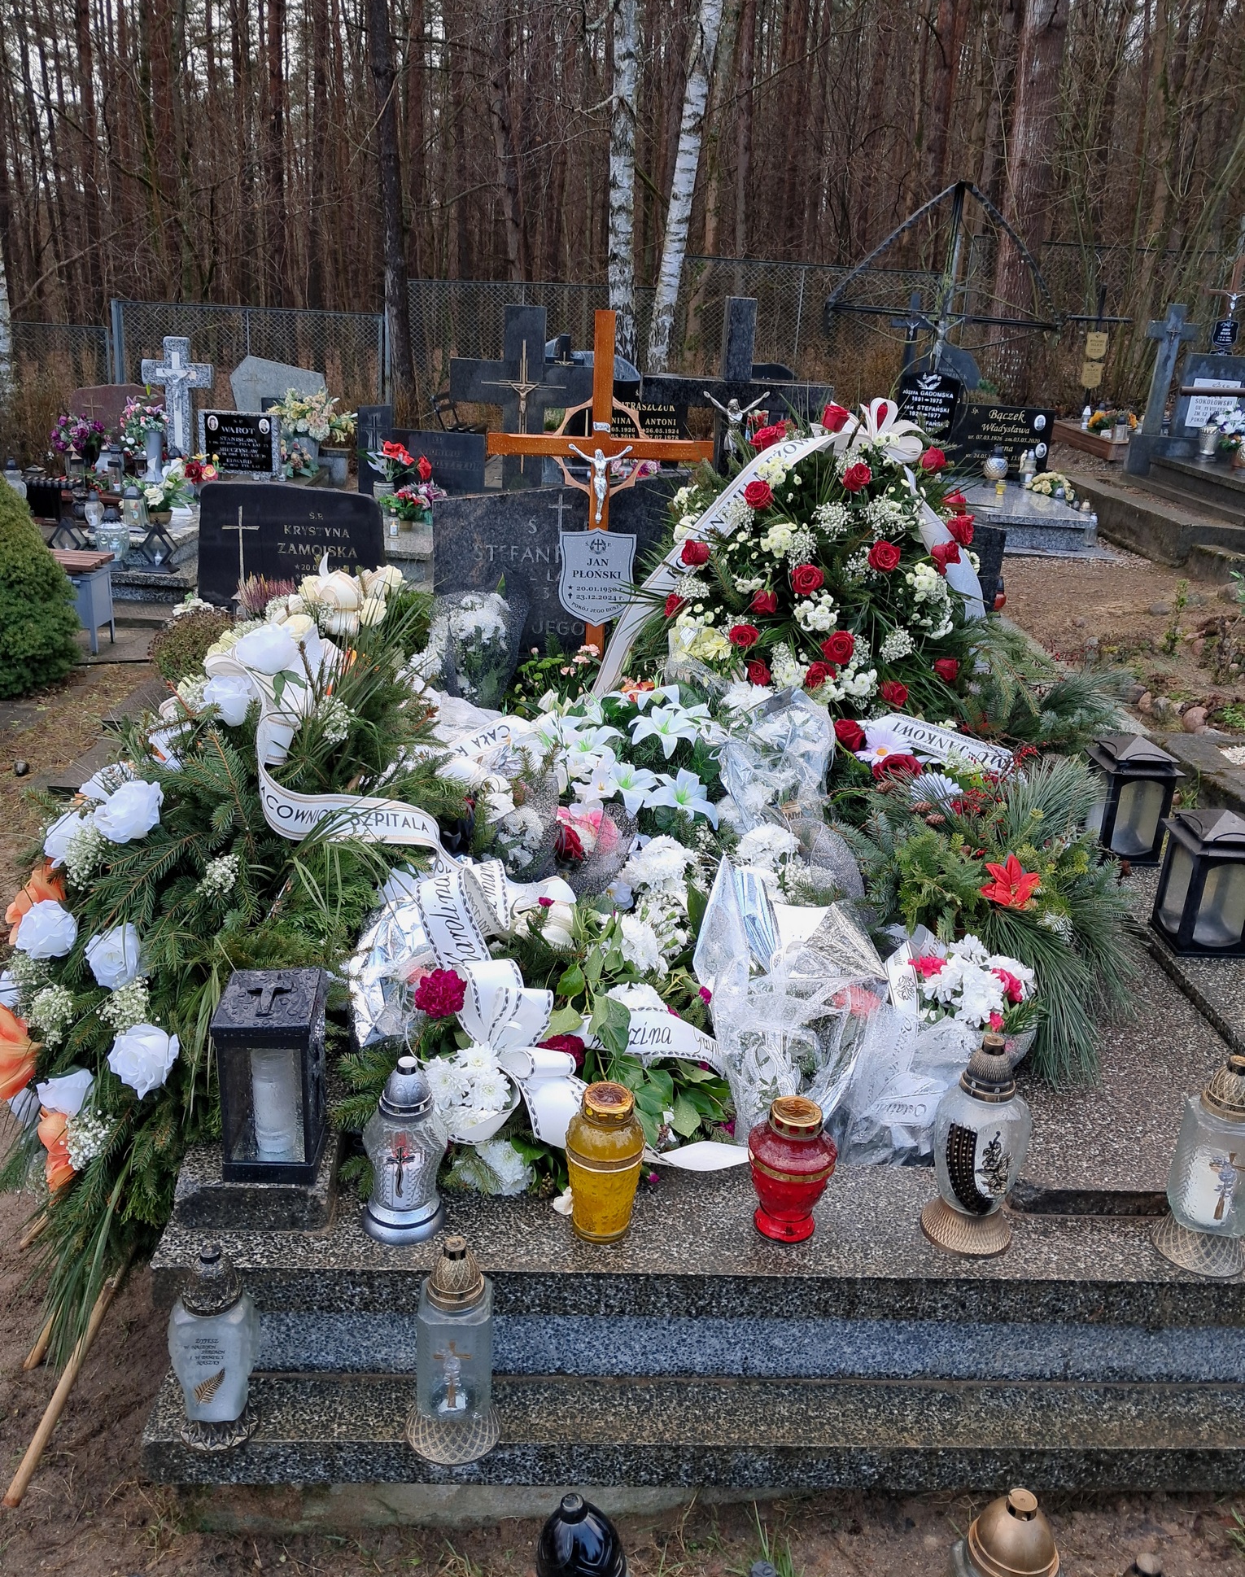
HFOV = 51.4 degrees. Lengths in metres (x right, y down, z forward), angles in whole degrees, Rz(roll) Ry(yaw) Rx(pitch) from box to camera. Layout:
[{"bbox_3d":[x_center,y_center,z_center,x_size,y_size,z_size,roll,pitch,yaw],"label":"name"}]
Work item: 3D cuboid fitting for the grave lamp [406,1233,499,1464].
[{"bbox_3d":[-0.214,0.685,1.621,0.118,0.298,0.118,1,21,-2],"label":"grave lamp"}]

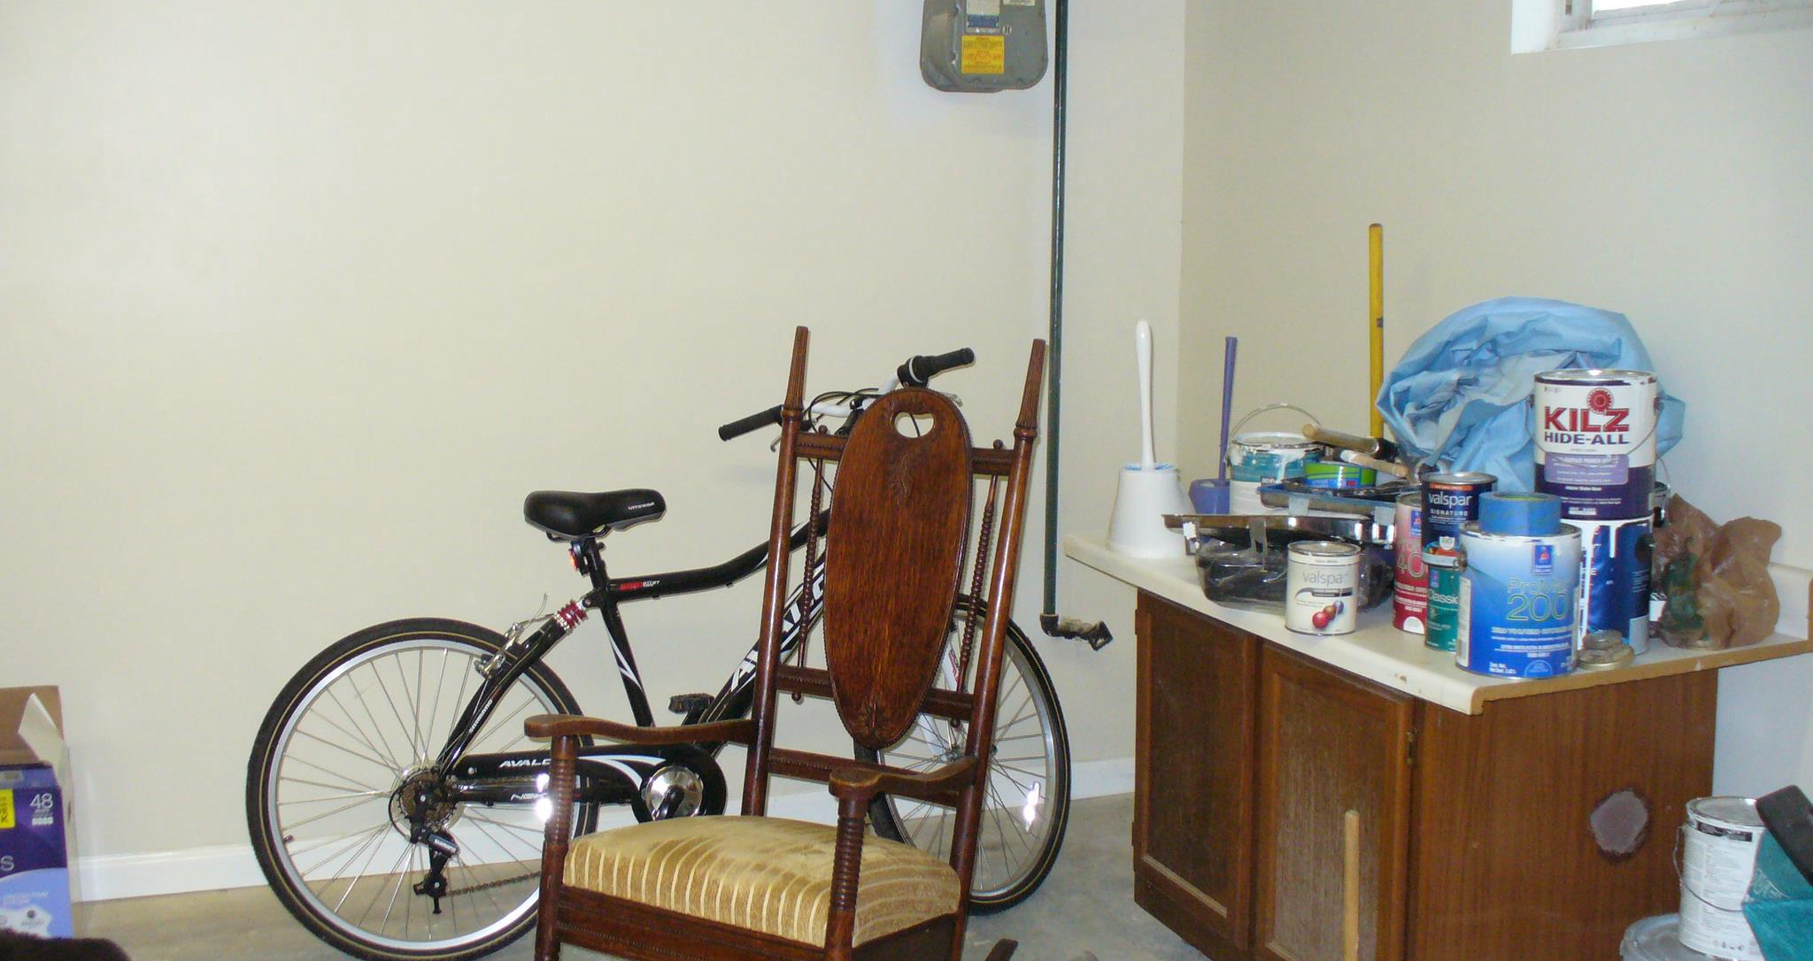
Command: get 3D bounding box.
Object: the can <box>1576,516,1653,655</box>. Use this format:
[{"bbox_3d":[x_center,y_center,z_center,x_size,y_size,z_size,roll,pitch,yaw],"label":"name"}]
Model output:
[{"bbox_3d":[1.027,0.151,2.912,0.168,0.197,0.168,3,9,20],"label":"can"}]

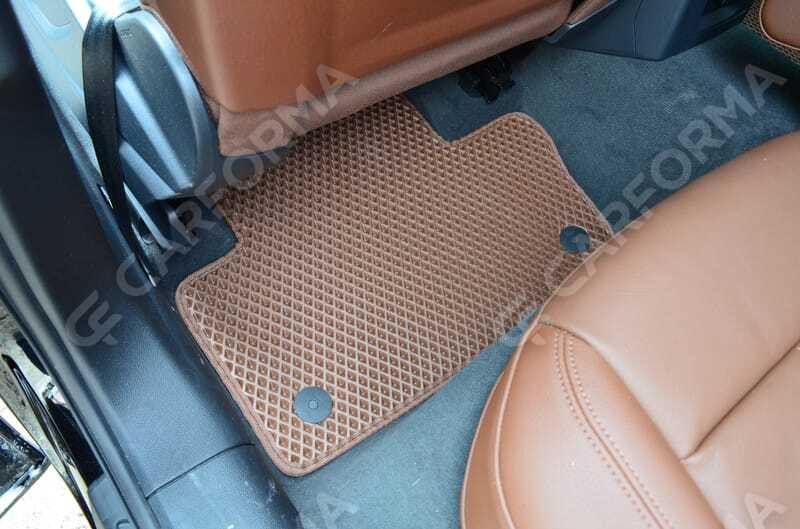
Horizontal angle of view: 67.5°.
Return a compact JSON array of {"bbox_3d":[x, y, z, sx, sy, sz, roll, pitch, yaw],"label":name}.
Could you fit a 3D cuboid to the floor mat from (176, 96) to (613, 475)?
[{"bbox_3d":[-0.011,-0.062,0.714,0.525,0.018,0.407,-29,73,-25],"label":"floor mat"}]

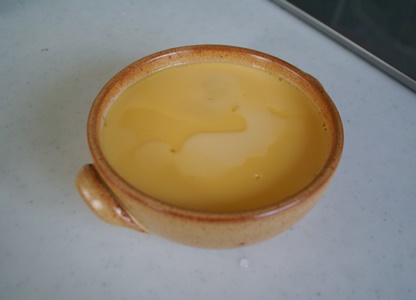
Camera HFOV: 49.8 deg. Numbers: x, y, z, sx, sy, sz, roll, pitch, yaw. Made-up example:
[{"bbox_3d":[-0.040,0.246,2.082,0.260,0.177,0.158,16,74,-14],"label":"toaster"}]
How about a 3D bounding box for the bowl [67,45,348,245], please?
[{"bbox_3d":[0.004,0.002,0.272,0.163,0.059,0.140,-29,53,-24],"label":"bowl"}]

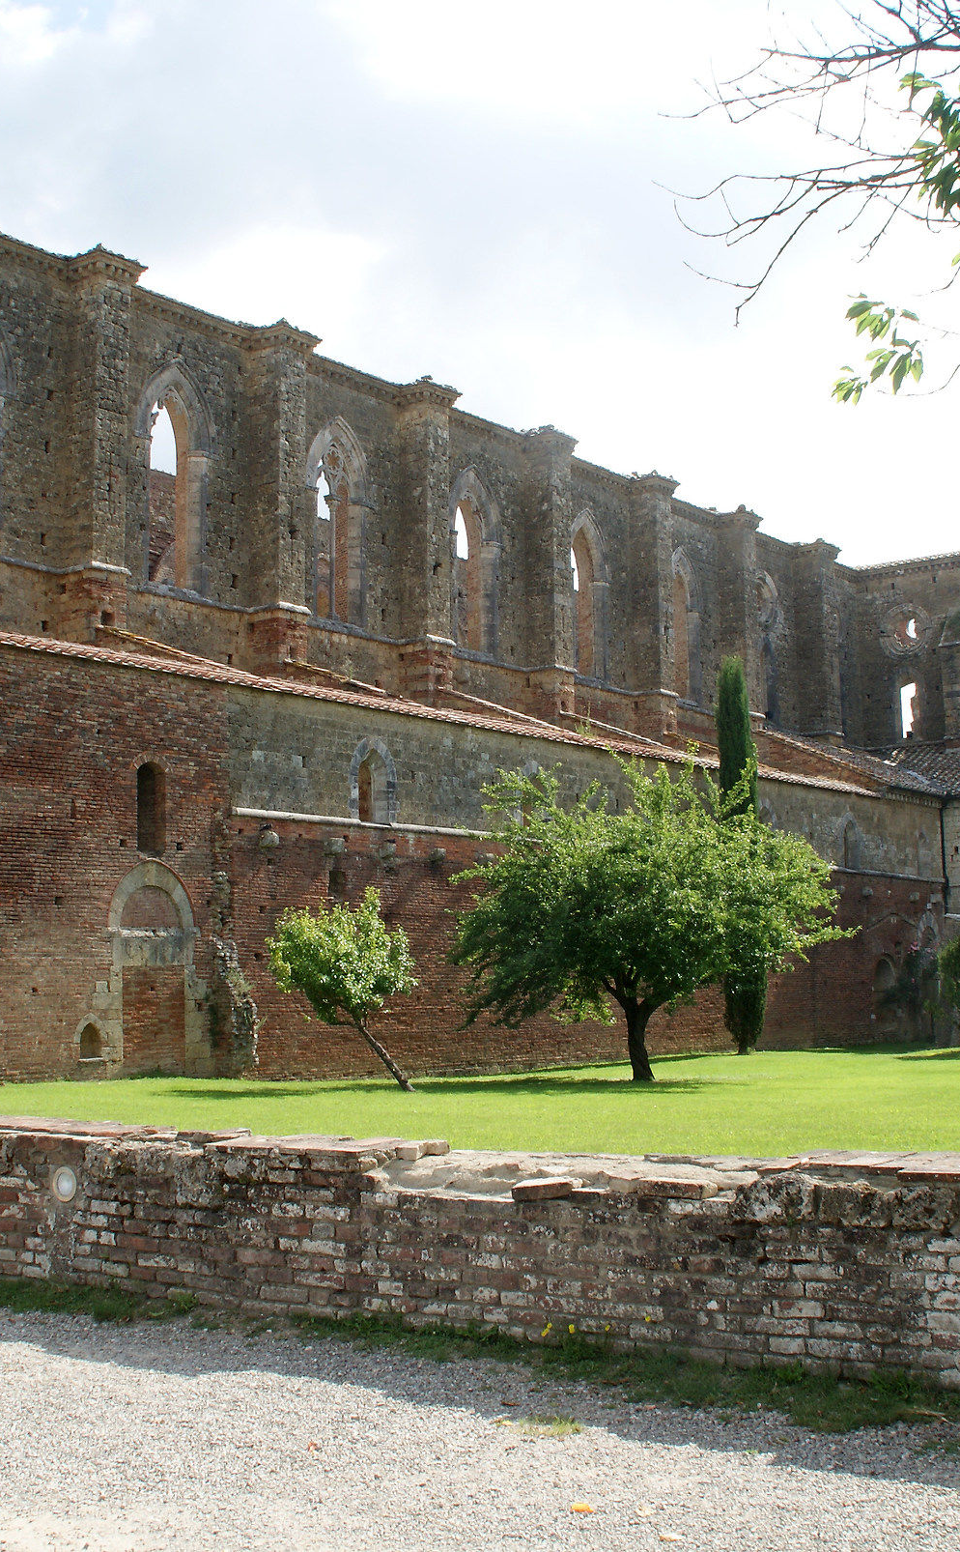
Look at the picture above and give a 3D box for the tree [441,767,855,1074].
[{"bbox_3d":[3.023,2.583,31.237,6.943,5.815,6.800,-1,-7,5],"label":"tree"}]

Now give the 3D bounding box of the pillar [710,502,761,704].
[{"bbox_3d":[8.769,-5.422,58.263,1.188,6.750,1.269,-6,-9,39],"label":"pillar"}]

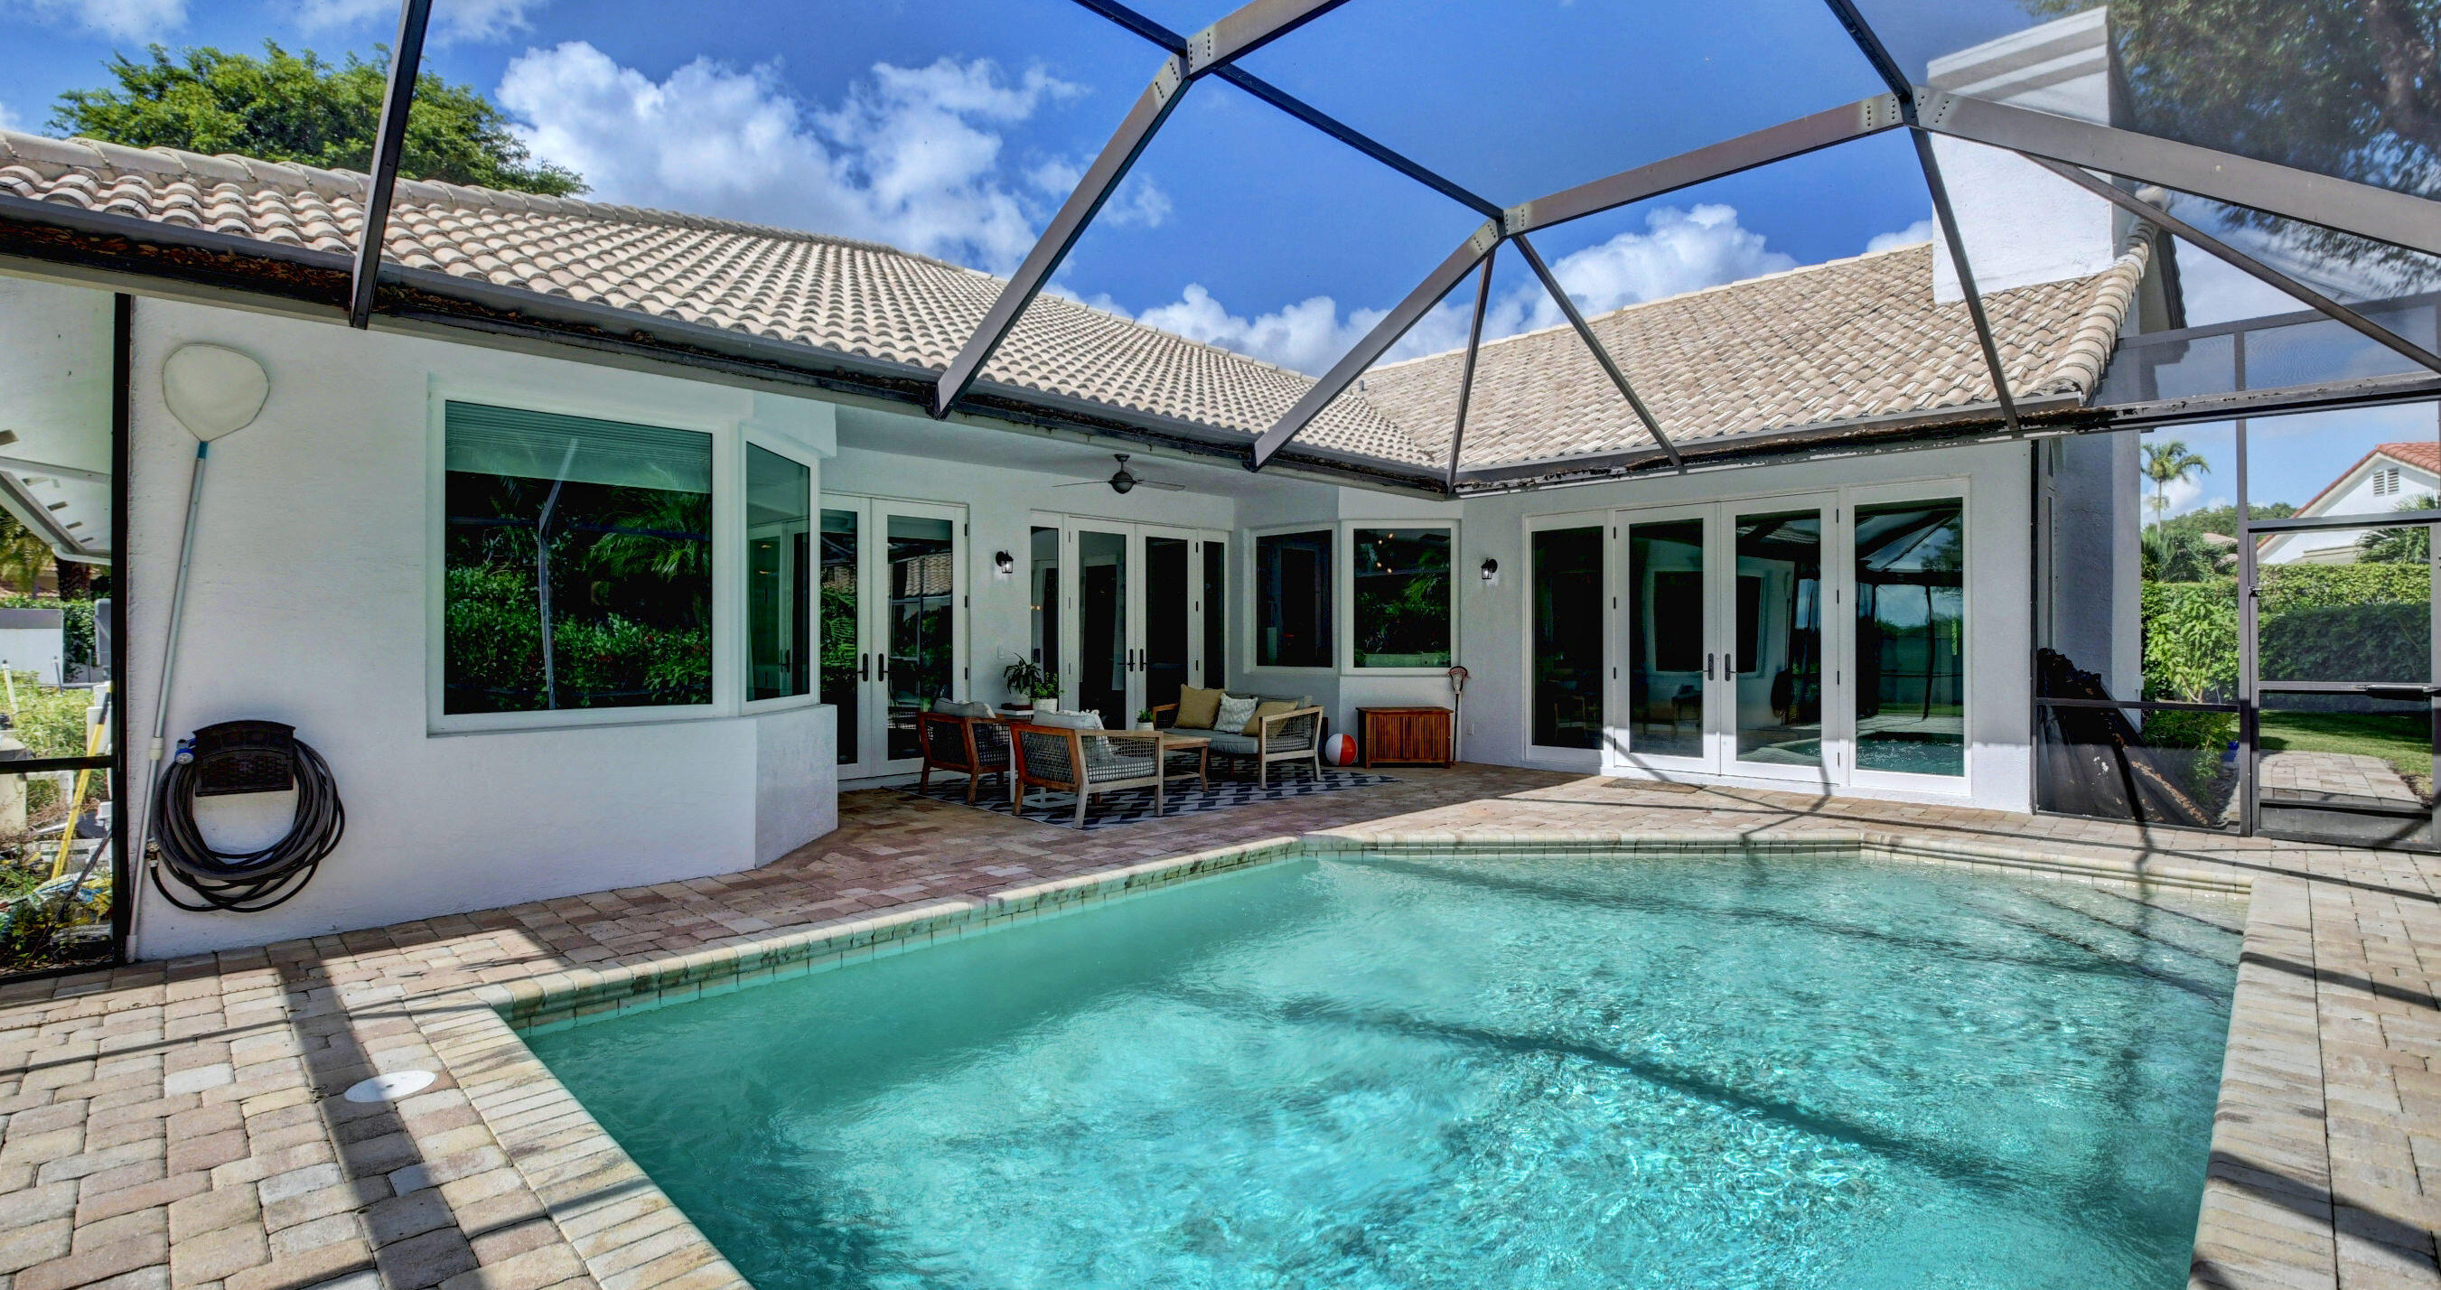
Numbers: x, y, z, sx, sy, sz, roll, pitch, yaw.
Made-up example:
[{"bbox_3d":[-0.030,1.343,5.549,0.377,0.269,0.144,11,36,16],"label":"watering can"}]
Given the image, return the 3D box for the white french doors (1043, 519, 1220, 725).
[{"bbox_3d":[-0.888,-0.053,11.024,0.120,2.480,2.780,0,0,43],"label":"white french doors"}]

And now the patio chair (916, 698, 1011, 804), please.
[{"bbox_3d":[-1.963,0.870,8.493,0.780,0.770,0.800,0,0,43],"label":"patio chair"}]

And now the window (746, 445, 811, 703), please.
[{"bbox_3d":[-2.730,-0.415,6.340,0.100,1.510,0.920,0,0,0],"label":"window"}]

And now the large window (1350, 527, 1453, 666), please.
[{"bbox_3d":[1.914,-0.487,10.796,1.150,1.550,0.120,0,0,-2],"label":"large window"}]

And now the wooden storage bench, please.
[{"bbox_3d":[1.900,0.959,10.430,0.900,0.585,0.470,0,0,-2],"label":"wooden storage bench"}]

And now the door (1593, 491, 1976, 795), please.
[{"bbox_3d":[4.722,-0.055,8.824,2.891,2.430,0.120,0,0,43],"label":"door"}]

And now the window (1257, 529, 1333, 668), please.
[{"bbox_3d":[0.813,-0.501,11.220,1.080,1.500,0.100,0,0,43],"label":"window"}]

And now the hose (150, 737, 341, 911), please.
[{"bbox_3d":[-4.042,0.708,4.244,0.581,0.775,0.200,0,0,-43],"label":"hose"}]

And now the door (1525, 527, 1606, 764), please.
[{"bbox_3d":[3.405,-0.065,10.034,0.880,2.420,0.110,0,0,43],"label":"door"}]

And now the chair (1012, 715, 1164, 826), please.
[{"bbox_3d":[-1.001,0.873,7.487,0.800,0.770,0.830,0,0,43],"label":"chair"}]

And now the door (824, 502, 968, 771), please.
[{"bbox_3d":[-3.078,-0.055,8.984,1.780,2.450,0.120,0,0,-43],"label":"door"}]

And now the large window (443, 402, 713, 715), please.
[{"bbox_3d":[-3.248,-0.417,5.230,1.198,1.525,0.100,0,0,-43],"label":"large window"}]

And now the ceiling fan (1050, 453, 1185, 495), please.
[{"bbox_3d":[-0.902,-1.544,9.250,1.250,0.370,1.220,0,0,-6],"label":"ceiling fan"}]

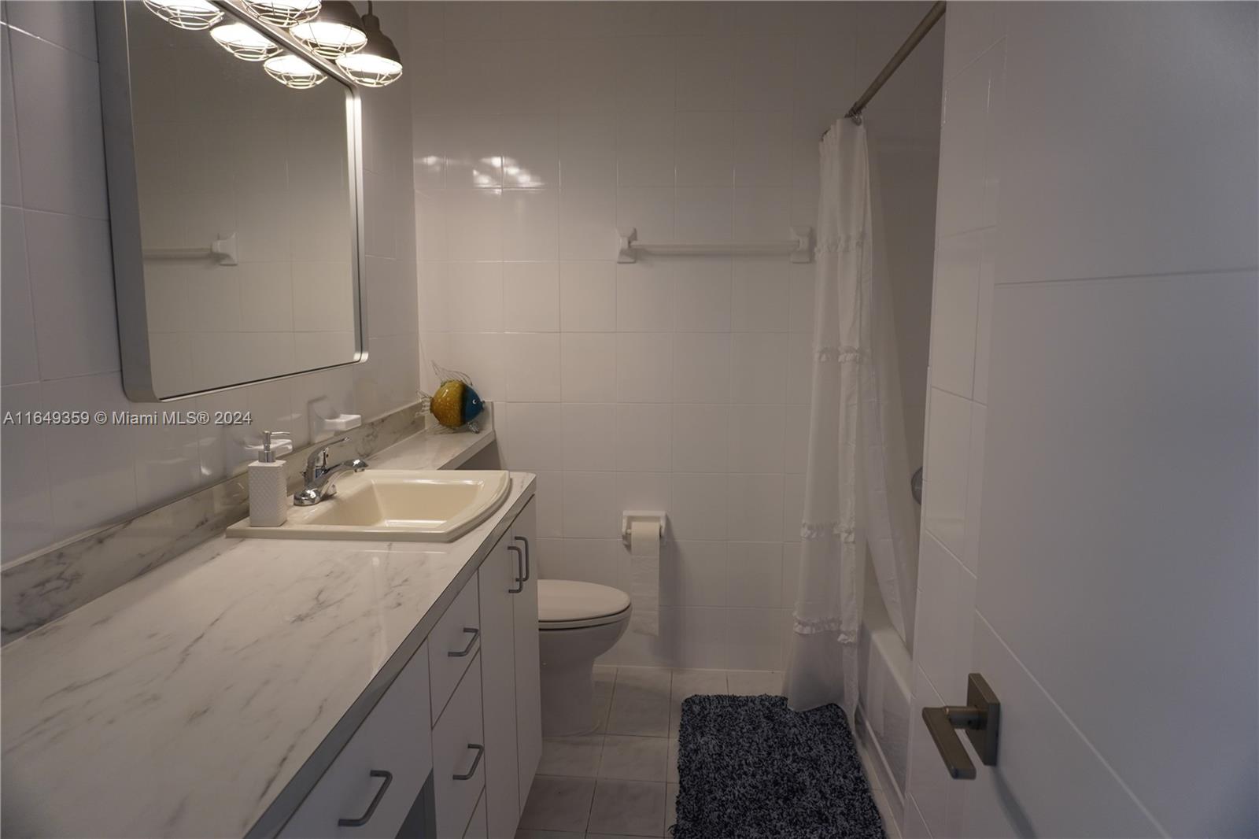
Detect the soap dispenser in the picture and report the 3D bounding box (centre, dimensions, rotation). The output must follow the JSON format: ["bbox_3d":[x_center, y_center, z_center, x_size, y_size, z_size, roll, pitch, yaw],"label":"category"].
[{"bbox_3d":[-0.725,0.117,1.716,0.081,0.191,0.063,1,8,4],"label":"soap dispenser"}]

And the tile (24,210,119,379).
[{"bbox_3d":[-0.879,-0.196,1.338,0.009,0.250,0.200,1,8,4],"label":"tile"}]

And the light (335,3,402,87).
[{"bbox_3d":[-0.665,-0.967,2.149,0.178,0.215,0.178,1,8,4],"label":"light"}]

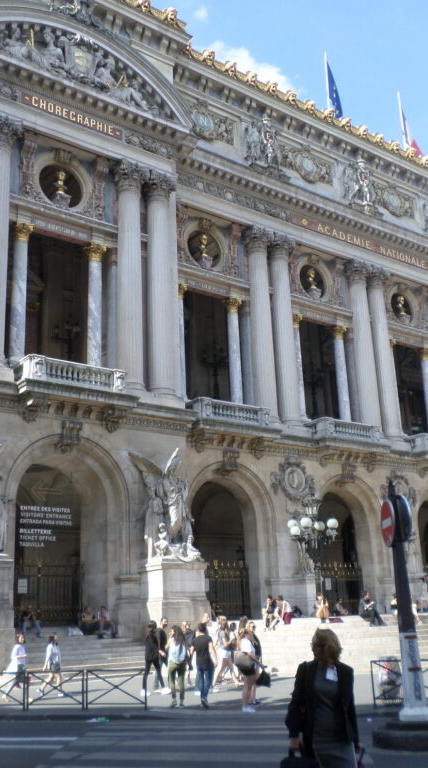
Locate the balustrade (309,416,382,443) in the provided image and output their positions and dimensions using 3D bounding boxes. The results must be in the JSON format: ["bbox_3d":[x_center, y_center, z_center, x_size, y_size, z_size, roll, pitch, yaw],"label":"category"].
[{"bbox_3d":[7.220,2.717,40.471,4.240,0.980,1.458,10,-21,-35],"label":"balustrade"}]

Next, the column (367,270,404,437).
[{"bbox_3d":[9.763,-1.791,42.345,1.280,10.360,1.280,10,-20,-34],"label":"column"}]

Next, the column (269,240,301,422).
[{"bbox_3d":[3.920,-3.095,40.806,1.280,11.156,1.280,-2,-17,-1],"label":"column"}]

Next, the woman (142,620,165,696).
[{"bbox_3d":[-1.426,6.594,17.890,0.650,1.680,0.500,5,-18,-21],"label":"woman"}]

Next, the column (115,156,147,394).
[{"bbox_3d":[-3.527,-4.577,31.334,1.270,10.400,1.270,-2,-16,-1],"label":"column"}]

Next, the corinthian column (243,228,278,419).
[{"bbox_3d":[2.452,-3.204,37.609,1.250,10.450,1.250,-2,-17,-1],"label":"corinthian column"}]

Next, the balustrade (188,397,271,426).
[{"bbox_3d":[0.810,1.373,33.658,4.000,0.860,1.050,10,-20,-36],"label":"balustrade"}]

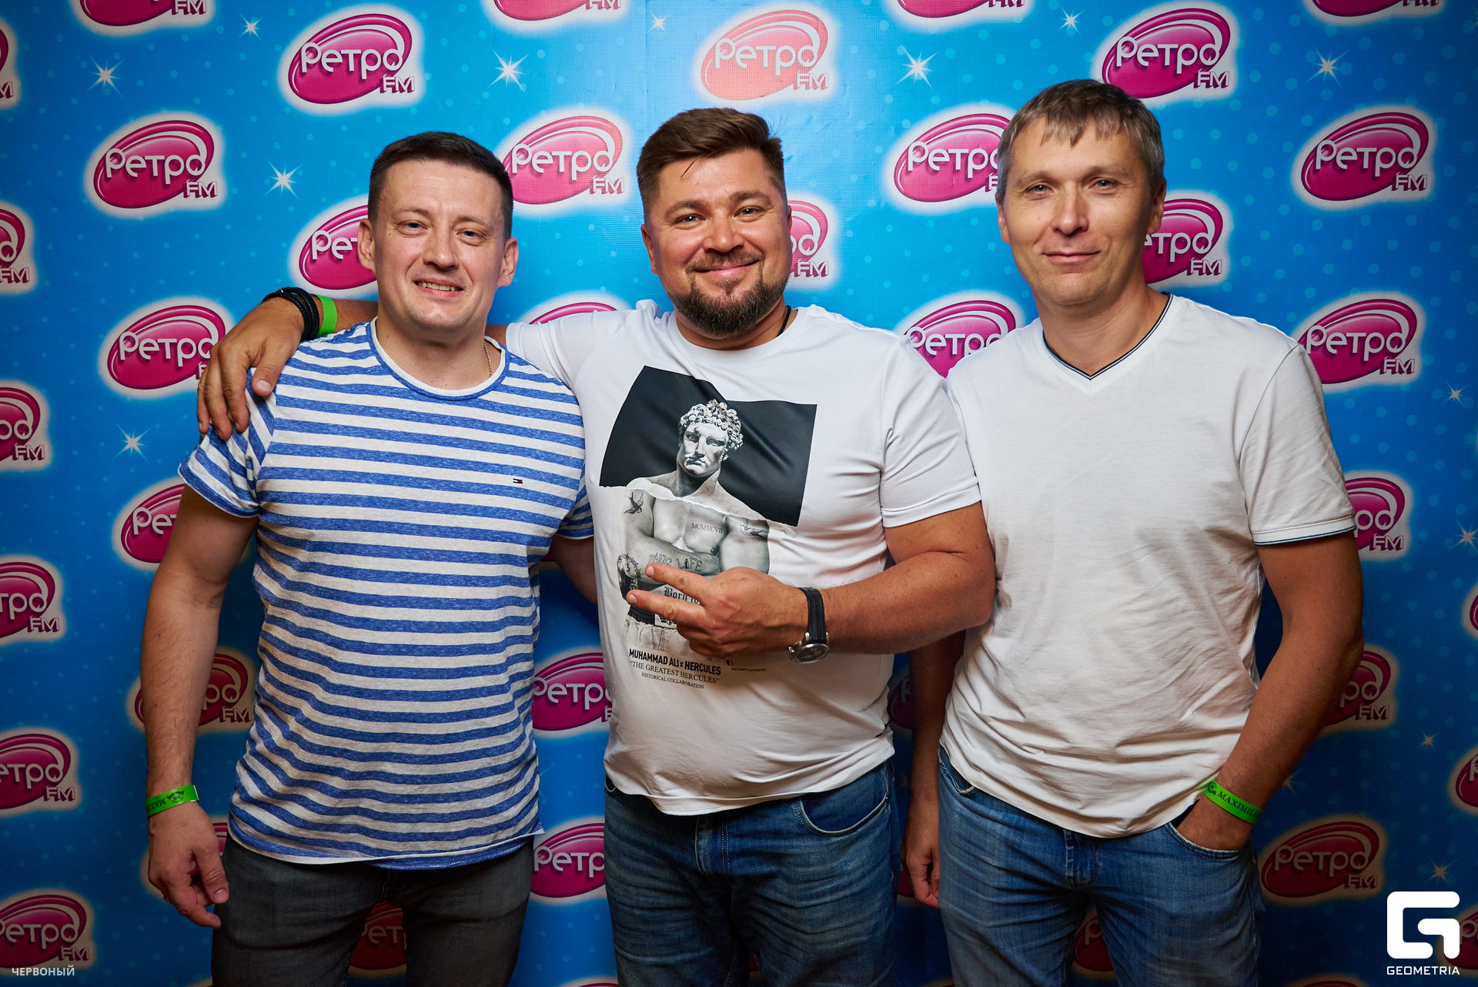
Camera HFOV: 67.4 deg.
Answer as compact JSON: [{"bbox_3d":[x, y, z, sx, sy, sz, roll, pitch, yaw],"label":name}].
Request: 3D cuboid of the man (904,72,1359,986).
[{"bbox_3d":[0.455,0.435,1.320,0.540,1.790,0.330,2,7,19],"label":"man"}]

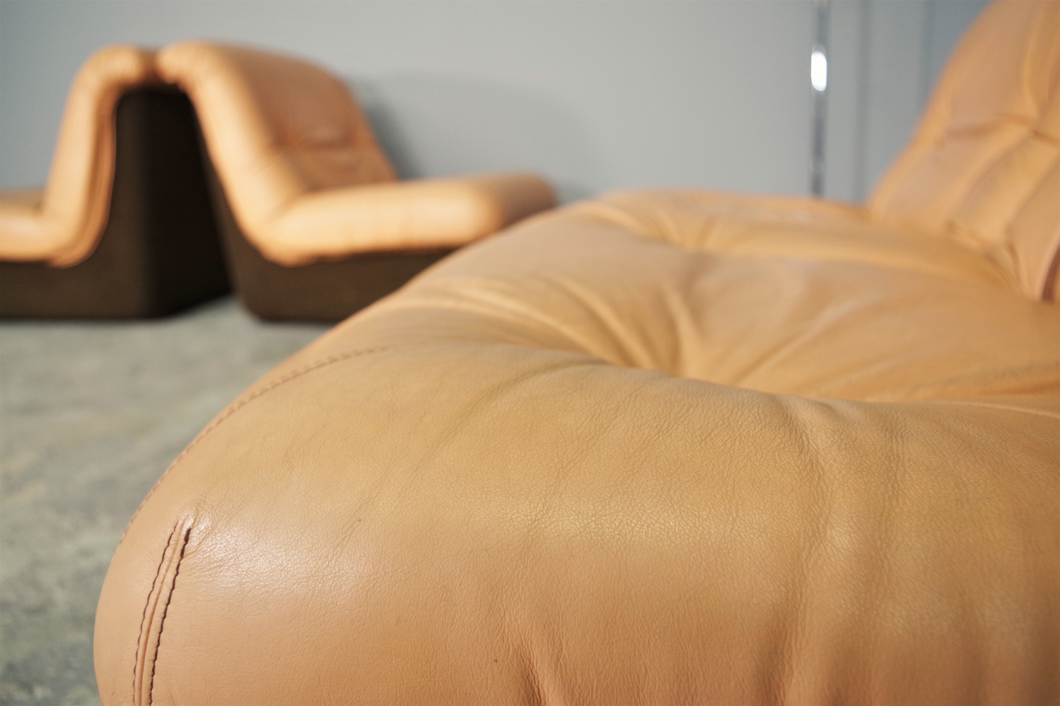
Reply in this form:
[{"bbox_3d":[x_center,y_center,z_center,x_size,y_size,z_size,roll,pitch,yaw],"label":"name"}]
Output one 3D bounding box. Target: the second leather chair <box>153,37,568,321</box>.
[{"bbox_3d":[-0.406,-0.499,2.276,0.900,0.700,0.720,2,15,13],"label":"second leather chair"}]

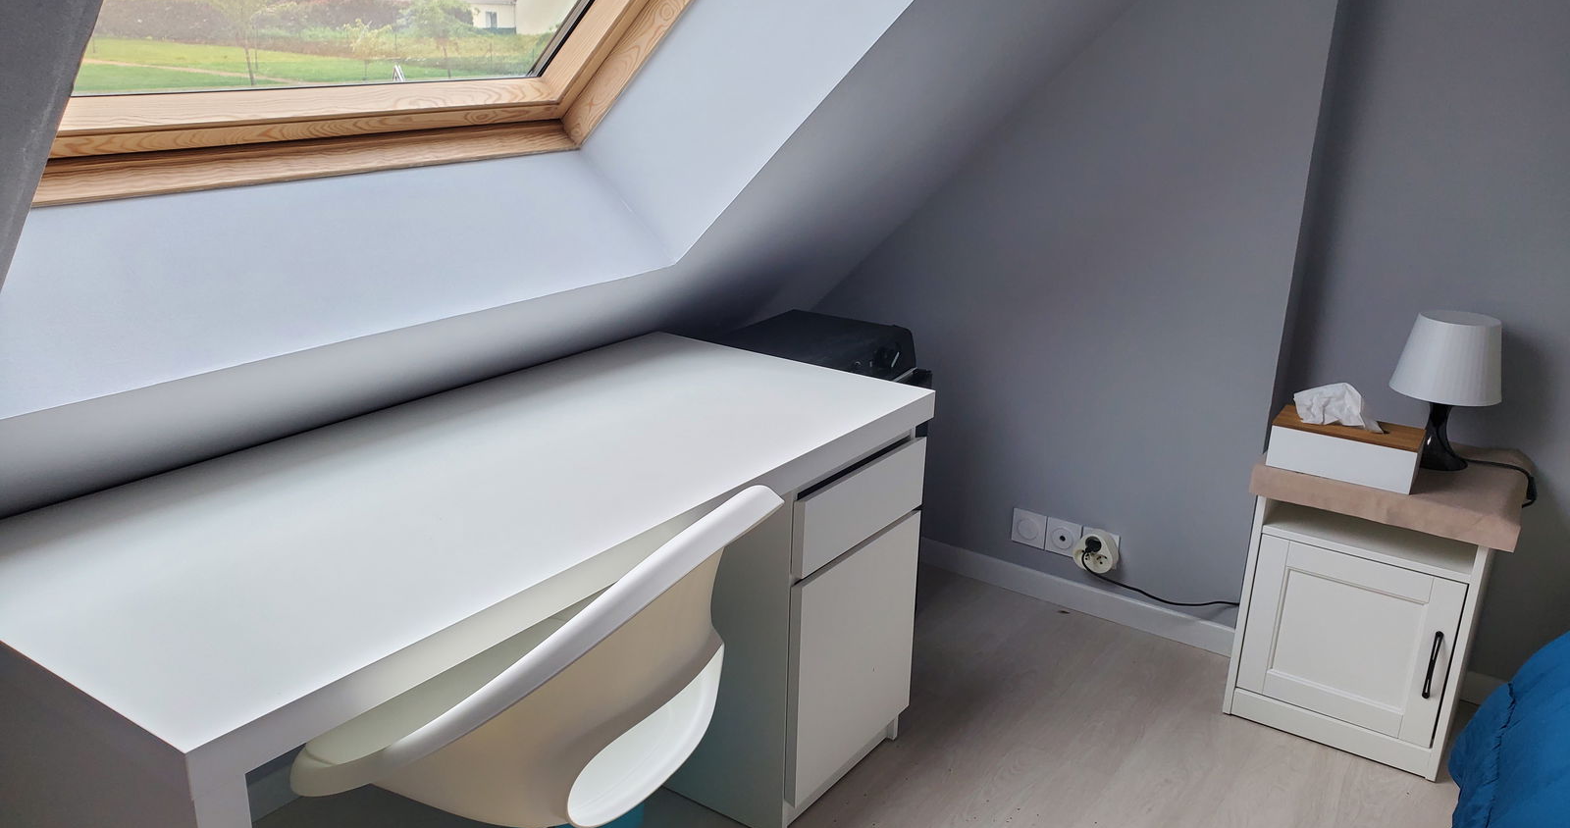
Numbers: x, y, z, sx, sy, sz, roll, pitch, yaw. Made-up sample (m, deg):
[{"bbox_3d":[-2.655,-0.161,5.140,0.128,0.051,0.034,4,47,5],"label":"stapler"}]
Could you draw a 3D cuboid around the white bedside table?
[{"bbox_3d":[1.198,0.366,2.425,0.435,0.558,0.374,13,21,32],"label":"white bedside table"}]

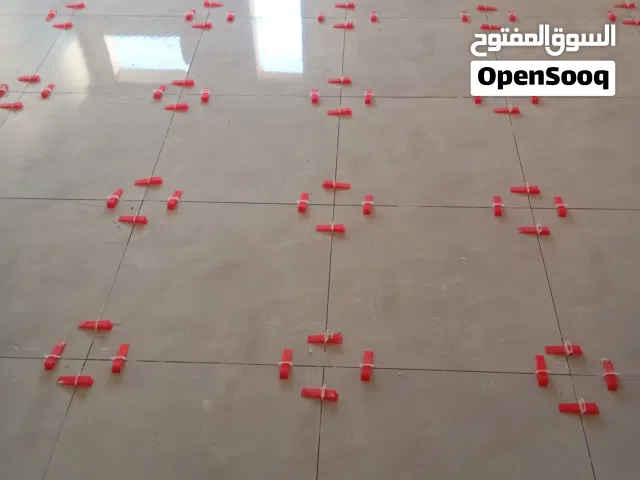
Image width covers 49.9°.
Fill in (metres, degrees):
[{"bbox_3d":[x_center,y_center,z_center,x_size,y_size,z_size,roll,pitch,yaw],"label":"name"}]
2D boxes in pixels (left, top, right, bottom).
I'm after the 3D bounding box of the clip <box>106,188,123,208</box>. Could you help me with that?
[{"bbox_3d":[-0.642,-0.135,2.155,0.022,0.021,0.087,3,45,5],"label":"clip"}]

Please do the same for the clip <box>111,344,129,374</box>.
[{"bbox_3d":[-0.500,0.292,1.725,0.022,0.021,0.087,1,45,3],"label":"clip"}]

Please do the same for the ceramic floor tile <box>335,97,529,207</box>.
[{"bbox_3d":[0.359,-0.312,2.322,0.600,0.010,0.600,1,45,3],"label":"ceramic floor tile"}]

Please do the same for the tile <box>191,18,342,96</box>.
[{"bbox_3d":[-0.204,-0.748,2.783,0.600,0.010,0.600,1,45,3],"label":"tile"}]

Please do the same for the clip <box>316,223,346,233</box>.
[{"bbox_3d":[0.030,-0.037,2.036,0.087,0.021,0.022,4,45,6],"label":"clip"}]

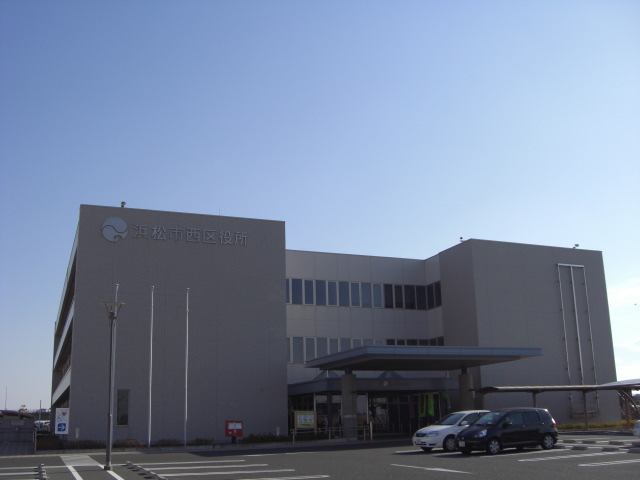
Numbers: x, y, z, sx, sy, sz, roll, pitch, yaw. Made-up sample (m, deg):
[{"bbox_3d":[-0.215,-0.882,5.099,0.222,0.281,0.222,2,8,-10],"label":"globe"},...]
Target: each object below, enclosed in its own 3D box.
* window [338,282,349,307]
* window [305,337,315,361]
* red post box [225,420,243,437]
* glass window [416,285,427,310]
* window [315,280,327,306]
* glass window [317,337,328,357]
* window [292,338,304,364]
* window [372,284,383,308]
[{"bbox_3d":[1.691,3.855,49.871,0.820,1.750,0.100,5,-15,-23],"label":"window"},{"bbox_3d":[-0.674,7.539,47.858,0.800,1.750,0.100,5,-15,-23],"label":"window"},{"bbox_3d":[-4.250,9.293,34.600,0.750,0.790,0.570,4,-15,-22],"label":"red post box"},{"bbox_3d":[7.665,4.353,52.989,0.854,1.817,0.120,4,-15,-21],"label":"glass window"},{"bbox_3d":[0.072,3.807,50.138,0.898,1.817,0.120,4,-15,-21],"label":"window"},{"bbox_3d":[0.151,7.606,48.218,0.850,1.750,0.100,5,-15,-23],"label":"glass window"},{"bbox_3d":[-1.474,7.473,47.510,0.850,1.750,0.100,5,-15,-23],"label":"window"},{"bbox_3d":[4.288,4.110,51.721,0.820,1.817,0.120,4,-15,-21],"label":"window"}]

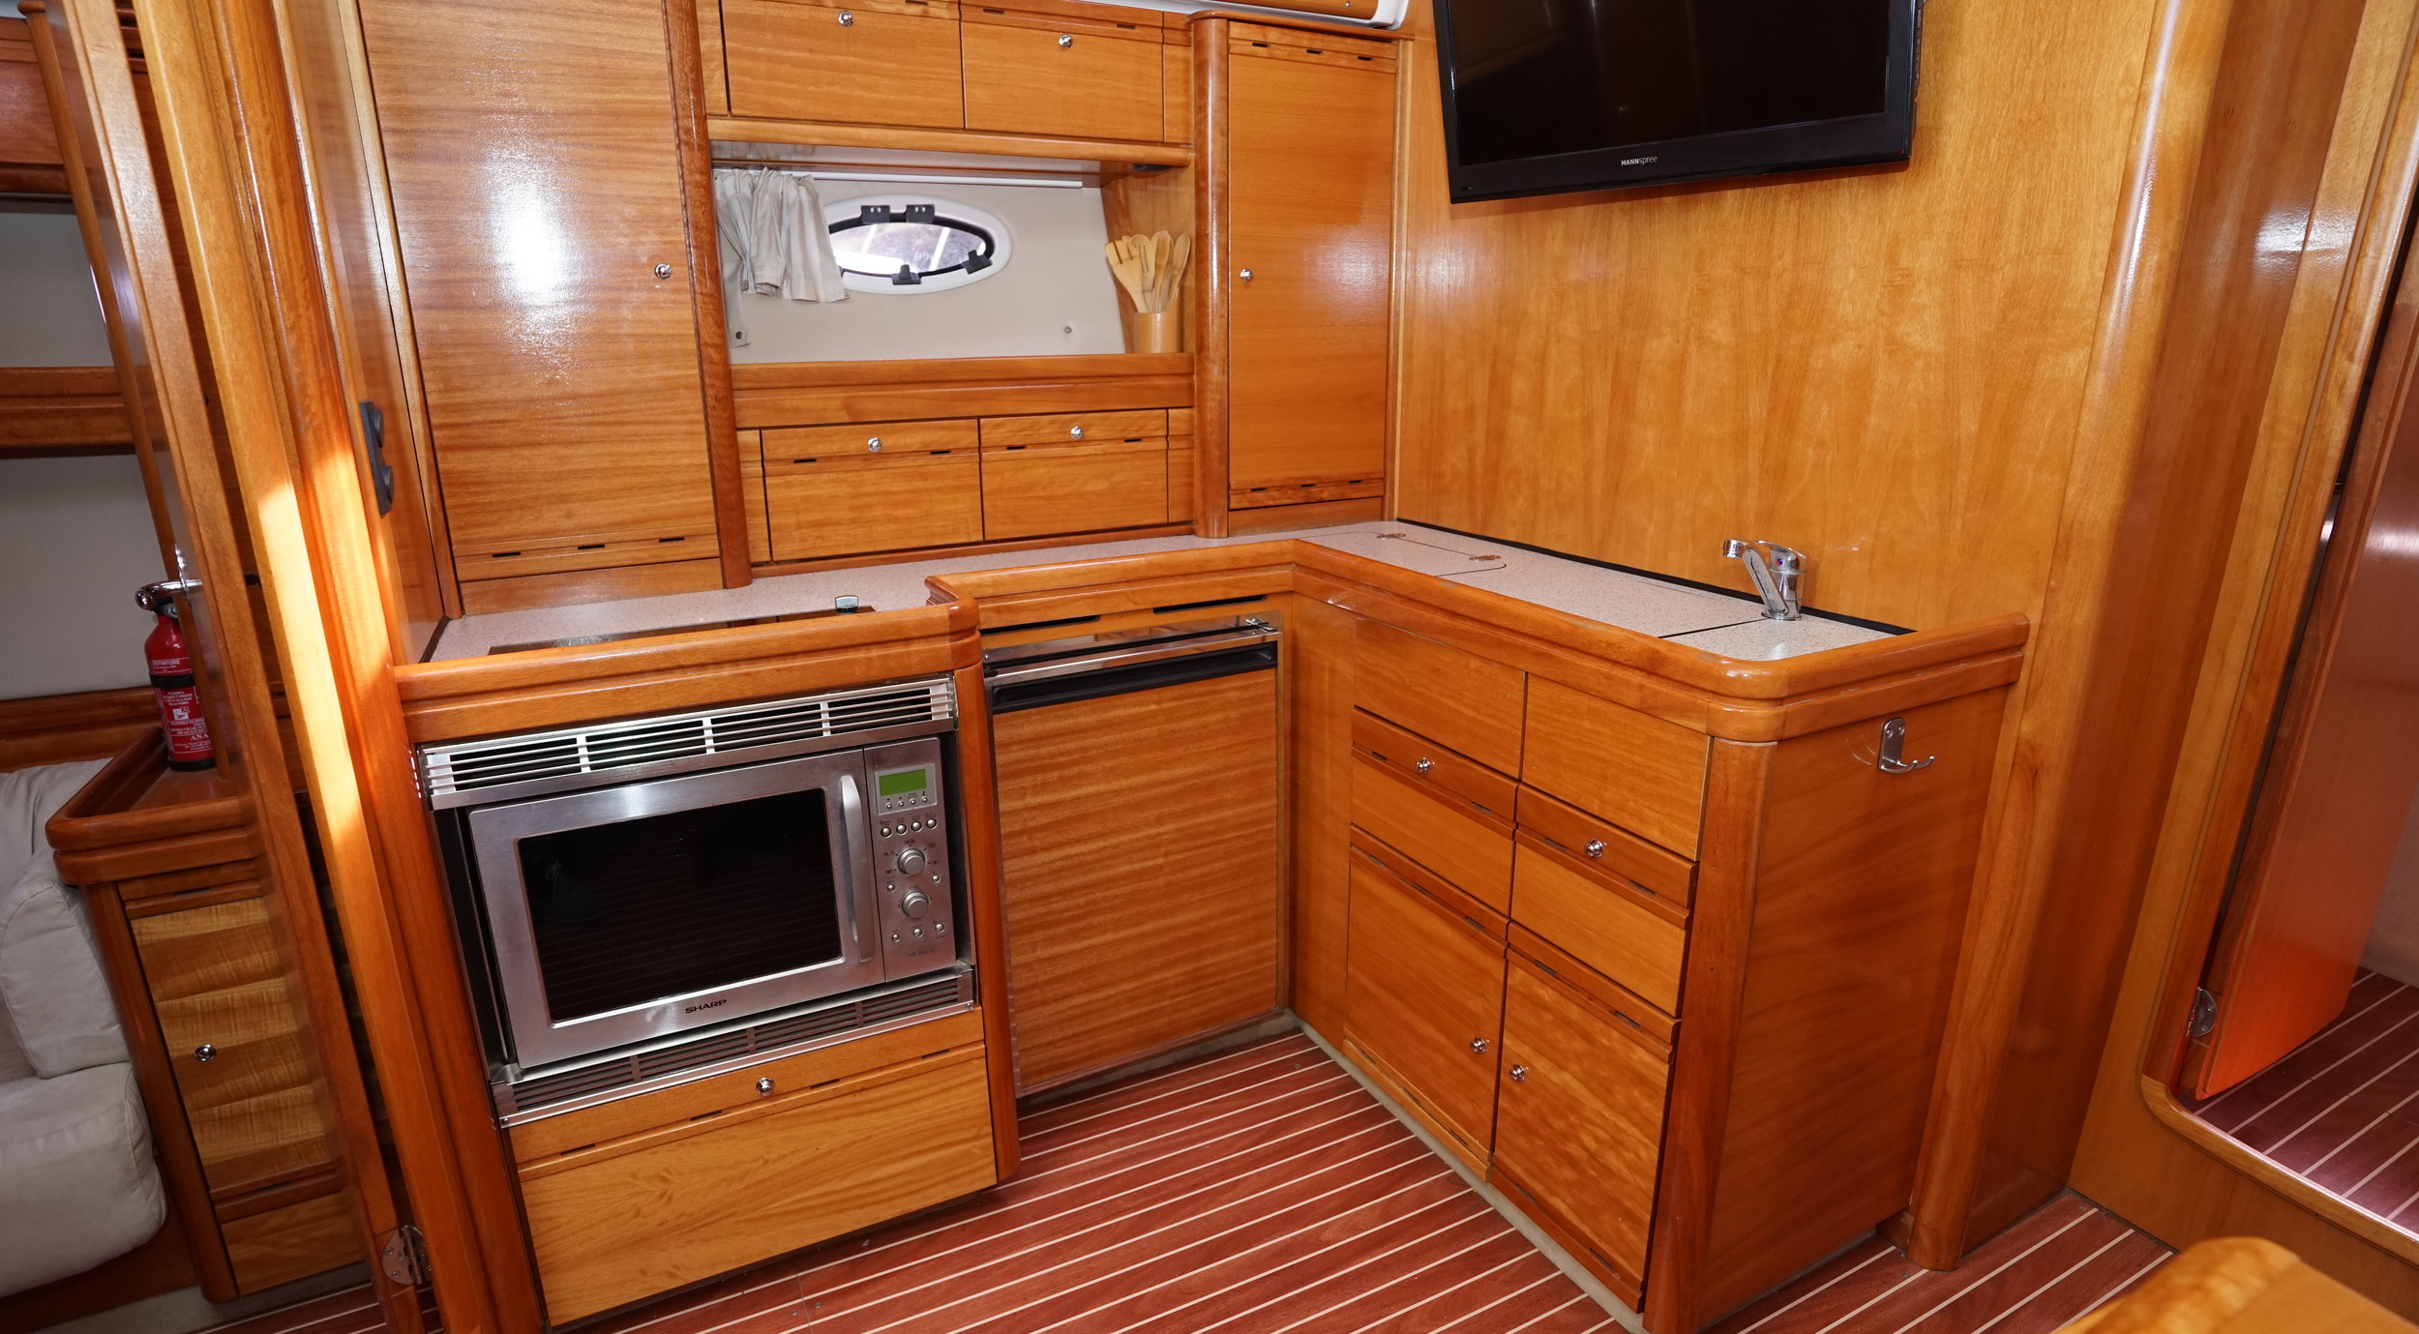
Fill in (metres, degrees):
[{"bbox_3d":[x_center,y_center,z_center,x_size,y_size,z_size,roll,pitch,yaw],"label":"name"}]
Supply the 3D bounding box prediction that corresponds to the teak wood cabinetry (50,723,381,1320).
[{"bbox_3d":[-1.249,0.446,1.575,0.280,0.690,0.360,-8,18,-25],"label":"teak wood cabinetry"}]

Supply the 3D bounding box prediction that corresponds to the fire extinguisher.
[{"bbox_3d":[-1.512,0.015,1.693,0.088,0.280,0.090,-8,17,-24],"label":"fire extinguisher"}]

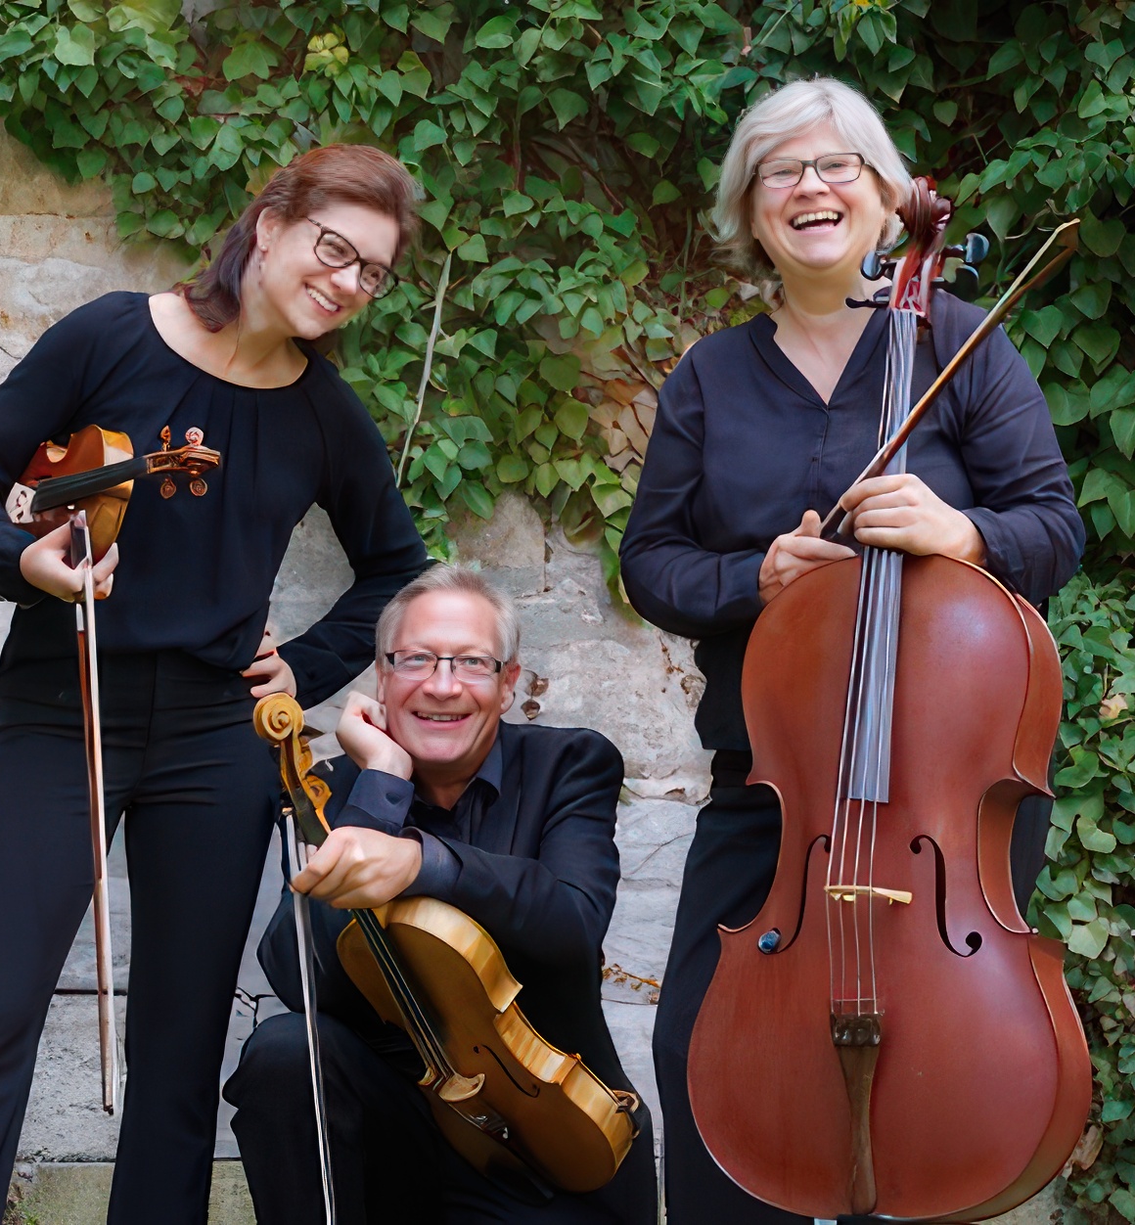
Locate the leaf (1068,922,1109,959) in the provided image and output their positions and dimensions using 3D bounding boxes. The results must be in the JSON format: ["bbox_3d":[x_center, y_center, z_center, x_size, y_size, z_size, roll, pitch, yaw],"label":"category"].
[{"bbox_3d":[0.683,0.429,5.020,0.056,0.049,0.020,1,-22,0],"label":"leaf"}]

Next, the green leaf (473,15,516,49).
[{"bbox_3d":[-0.097,-0.770,5.080,0.059,0.044,0.025,1,-27,0],"label":"green leaf"}]

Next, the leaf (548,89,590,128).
[{"bbox_3d":[0.001,-0.674,5.120,0.054,0.054,0.020,1,-17,-6],"label":"leaf"}]

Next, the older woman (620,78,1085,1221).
[{"bbox_3d":[0.338,0.200,4.570,0.570,1.680,0.420,1,1,4],"label":"older woman"}]

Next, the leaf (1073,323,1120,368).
[{"bbox_3d":[0.708,-0.357,5.120,0.063,0.063,0.020,-6,-25,-3],"label":"leaf"}]

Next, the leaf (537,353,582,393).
[{"bbox_3d":[-0.010,-0.324,5.200,0.059,0.057,0.020,-3,-20,-1],"label":"leaf"}]

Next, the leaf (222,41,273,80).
[{"bbox_3d":[-0.436,-0.752,5.220,0.072,0.061,0.020,0,-25,0],"label":"leaf"}]

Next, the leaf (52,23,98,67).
[{"bbox_3d":[-0.665,-0.767,5.180,0.060,0.062,0.020,-17,-19,-6],"label":"leaf"}]

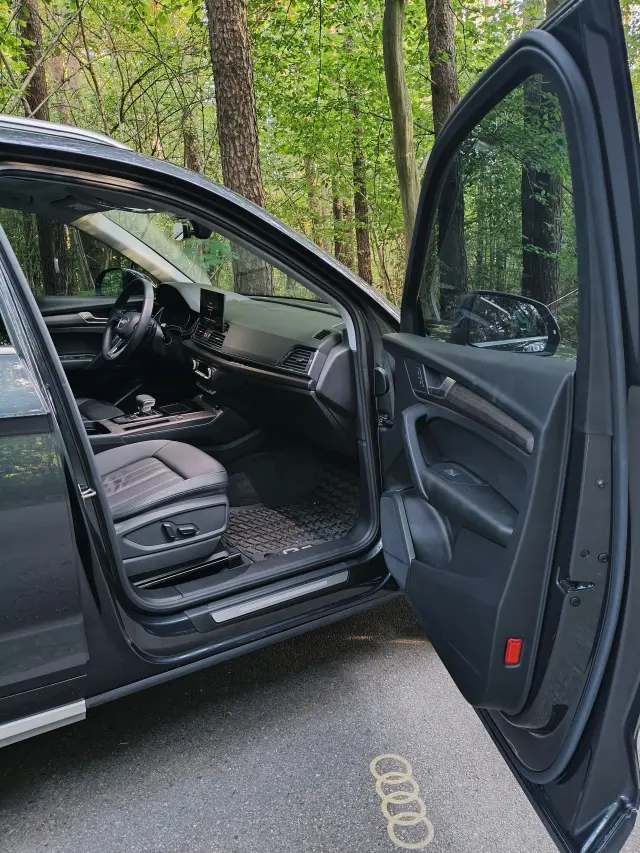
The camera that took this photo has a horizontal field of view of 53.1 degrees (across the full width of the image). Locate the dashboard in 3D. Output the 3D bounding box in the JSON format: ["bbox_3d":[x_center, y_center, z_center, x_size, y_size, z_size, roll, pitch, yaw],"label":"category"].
[{"bbox_3d":[-0.245,-0.299,2.500,0.500,0.470,1.420,-12,19,-27],"label":"dashboard"}]

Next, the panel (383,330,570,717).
[{"bbox_3d":[0.276,0.155,1.451,0.150,0.740,0.950,-5,17,-8],"label":"panel"}]

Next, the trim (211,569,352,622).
[{"bbox_3d":[-0.107,0.488,1.842,0.440,0.025,0.050,-12,19,-27],"label":"trim"}]

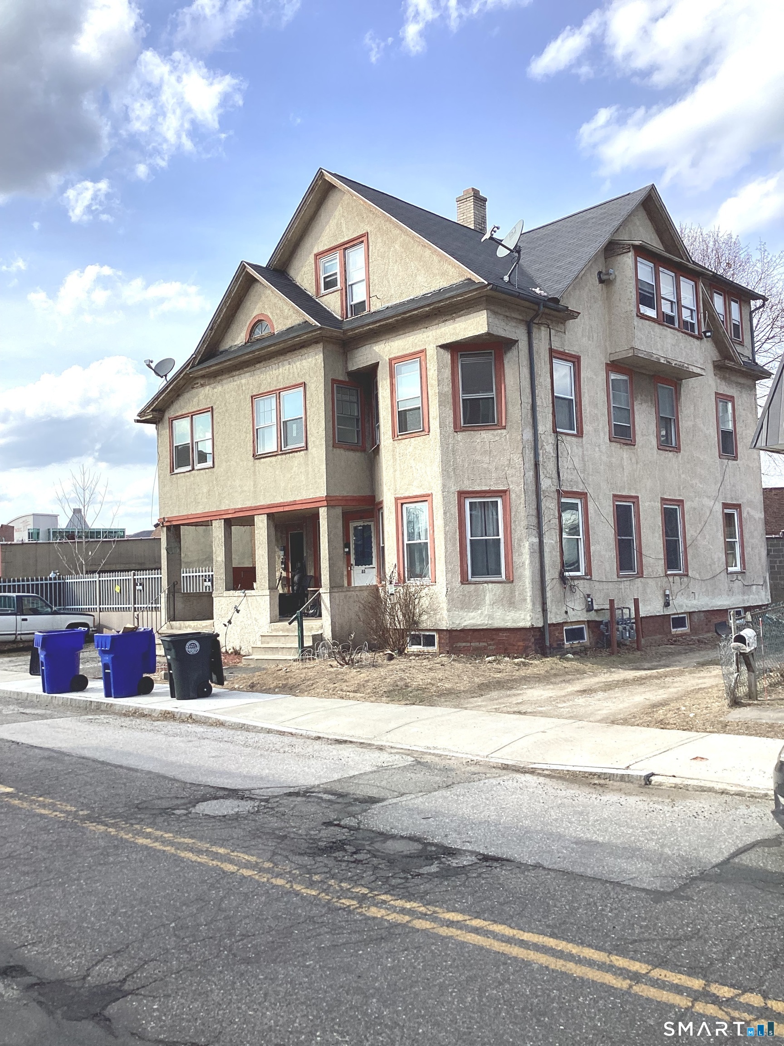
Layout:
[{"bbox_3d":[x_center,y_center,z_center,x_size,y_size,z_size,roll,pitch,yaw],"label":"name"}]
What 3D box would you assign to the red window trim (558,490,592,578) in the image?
[{"bbox_3d":[3.580,0.242,18.530,0.150,1.736,1.056,-6,-5,44],"label":"red window trim"}]

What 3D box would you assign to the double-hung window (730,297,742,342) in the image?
[{"bbox_3d":[9.582,-5.662,26.086,0.100,1.116,0.622,-6,-5,44],"label":"double-hung window"}]

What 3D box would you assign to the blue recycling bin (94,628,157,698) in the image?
[{"bbox_3d":[-4.439,2.311,15.563,0.620,1.100,0.840,-5,-5,41],"label":"blue recycling bin"}]

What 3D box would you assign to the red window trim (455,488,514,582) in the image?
[{"bbox_3d":[1.757,0.263,17.670,0.973,1.739,0.120,-3,-4,10],"label":"red window trim"}]

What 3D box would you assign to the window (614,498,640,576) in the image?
[{"bbox_3d":[4.994,0.290,19.971,0.150,1.676,1.003,-6,-5,44],"label":"window"}]

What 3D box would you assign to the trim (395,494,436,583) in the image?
[{"bbox_3d":[0.486,0.333,18.085,0.997,1.716,0.150,-6,-5,44],"label":"trim"}]

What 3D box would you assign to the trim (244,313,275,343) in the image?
[{"bbox_3d":[-2.861,-4.332,20.600,1.003,0.554,0.150,-6,-5,44],"label":"trim"}]

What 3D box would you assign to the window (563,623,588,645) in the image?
[{"bbox_3d":[3.818,2.319,19.434,0.100,0.401,0.838,-6,-5,44],"label":"window"}]

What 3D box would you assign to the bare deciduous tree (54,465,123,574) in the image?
[{"bbox_3d":[-12.120,1.017,37.000,2.600,6.520,2.600,-1,-4,-19],"label":"bare deciduous tree"}]

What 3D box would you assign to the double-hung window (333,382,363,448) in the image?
[{"bbox_3d":[-0.973,-2.389,20.737,0.100,1.380,0.798,-6,-5,44],"label":"double-hung window"}]

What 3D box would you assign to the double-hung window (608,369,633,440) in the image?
[{"bbox_3d":[4.894,-2.513,20.156,0.150,1.571,1.003,-6,-5,44],"label":"double-hung window"}]

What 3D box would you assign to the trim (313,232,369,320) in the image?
[{"bbox_3d":[-1.073,-5.151,20.006,1.675,1.668,0.120,-6,-5,44],"label":"trim"}]

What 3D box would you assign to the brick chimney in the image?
[{"bbox_3d":[2.052,-7.847,23.924,0.563,1.207,0.563,-6,-5,44],"label":"brick chimney"}]

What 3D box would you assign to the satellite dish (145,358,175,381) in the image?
[{"bbox_3d":[-6.013,-3.981,24.272,0.570,0.620,0.600,-6,-5,44],"label":"satellite dish"}]

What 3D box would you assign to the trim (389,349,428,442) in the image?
[{"bbox_3d":[0.348,-2.660,19.472,1.062,1.711,0.100,-6,-5,44],"label":"trim"}]

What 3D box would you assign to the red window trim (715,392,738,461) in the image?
[{"bbox_3d":[9.002,-2.591,25.188,0.100,1.756,1.140,-6,-5,44],"label":"red window trim"}]

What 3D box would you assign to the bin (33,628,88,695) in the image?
[{"bbox_3d":[-5.863,2.430,16.575,0.800,1.090,0.620,0,-4,-31],"label":"bin"}]

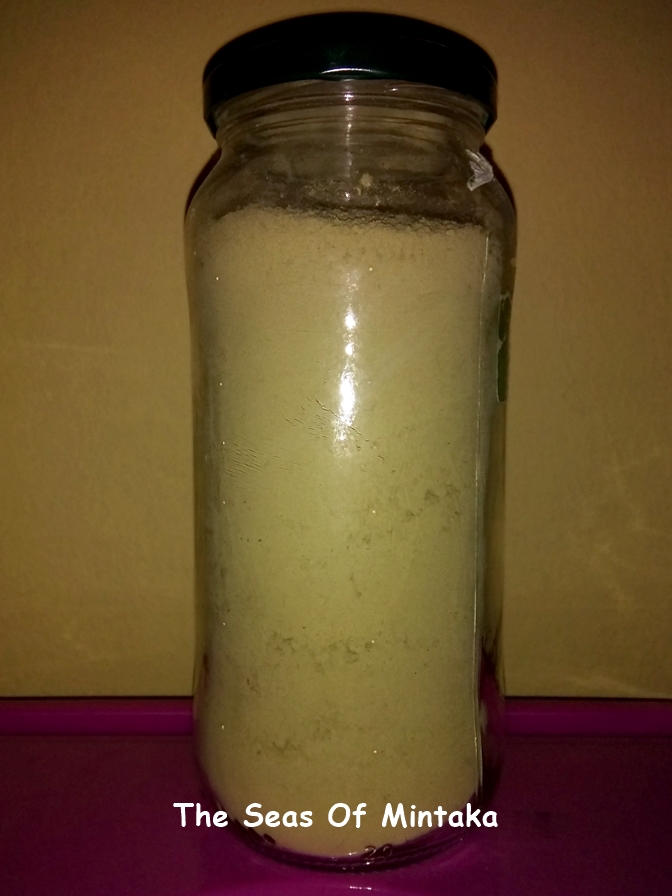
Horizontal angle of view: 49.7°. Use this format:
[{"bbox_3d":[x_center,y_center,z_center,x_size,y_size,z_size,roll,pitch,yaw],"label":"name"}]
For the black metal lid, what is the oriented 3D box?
[{"bbox_3d":[0.003,-0.081,0.171,0.068,0.011,0.068,0,5,0],"label":"black metal lid"}]

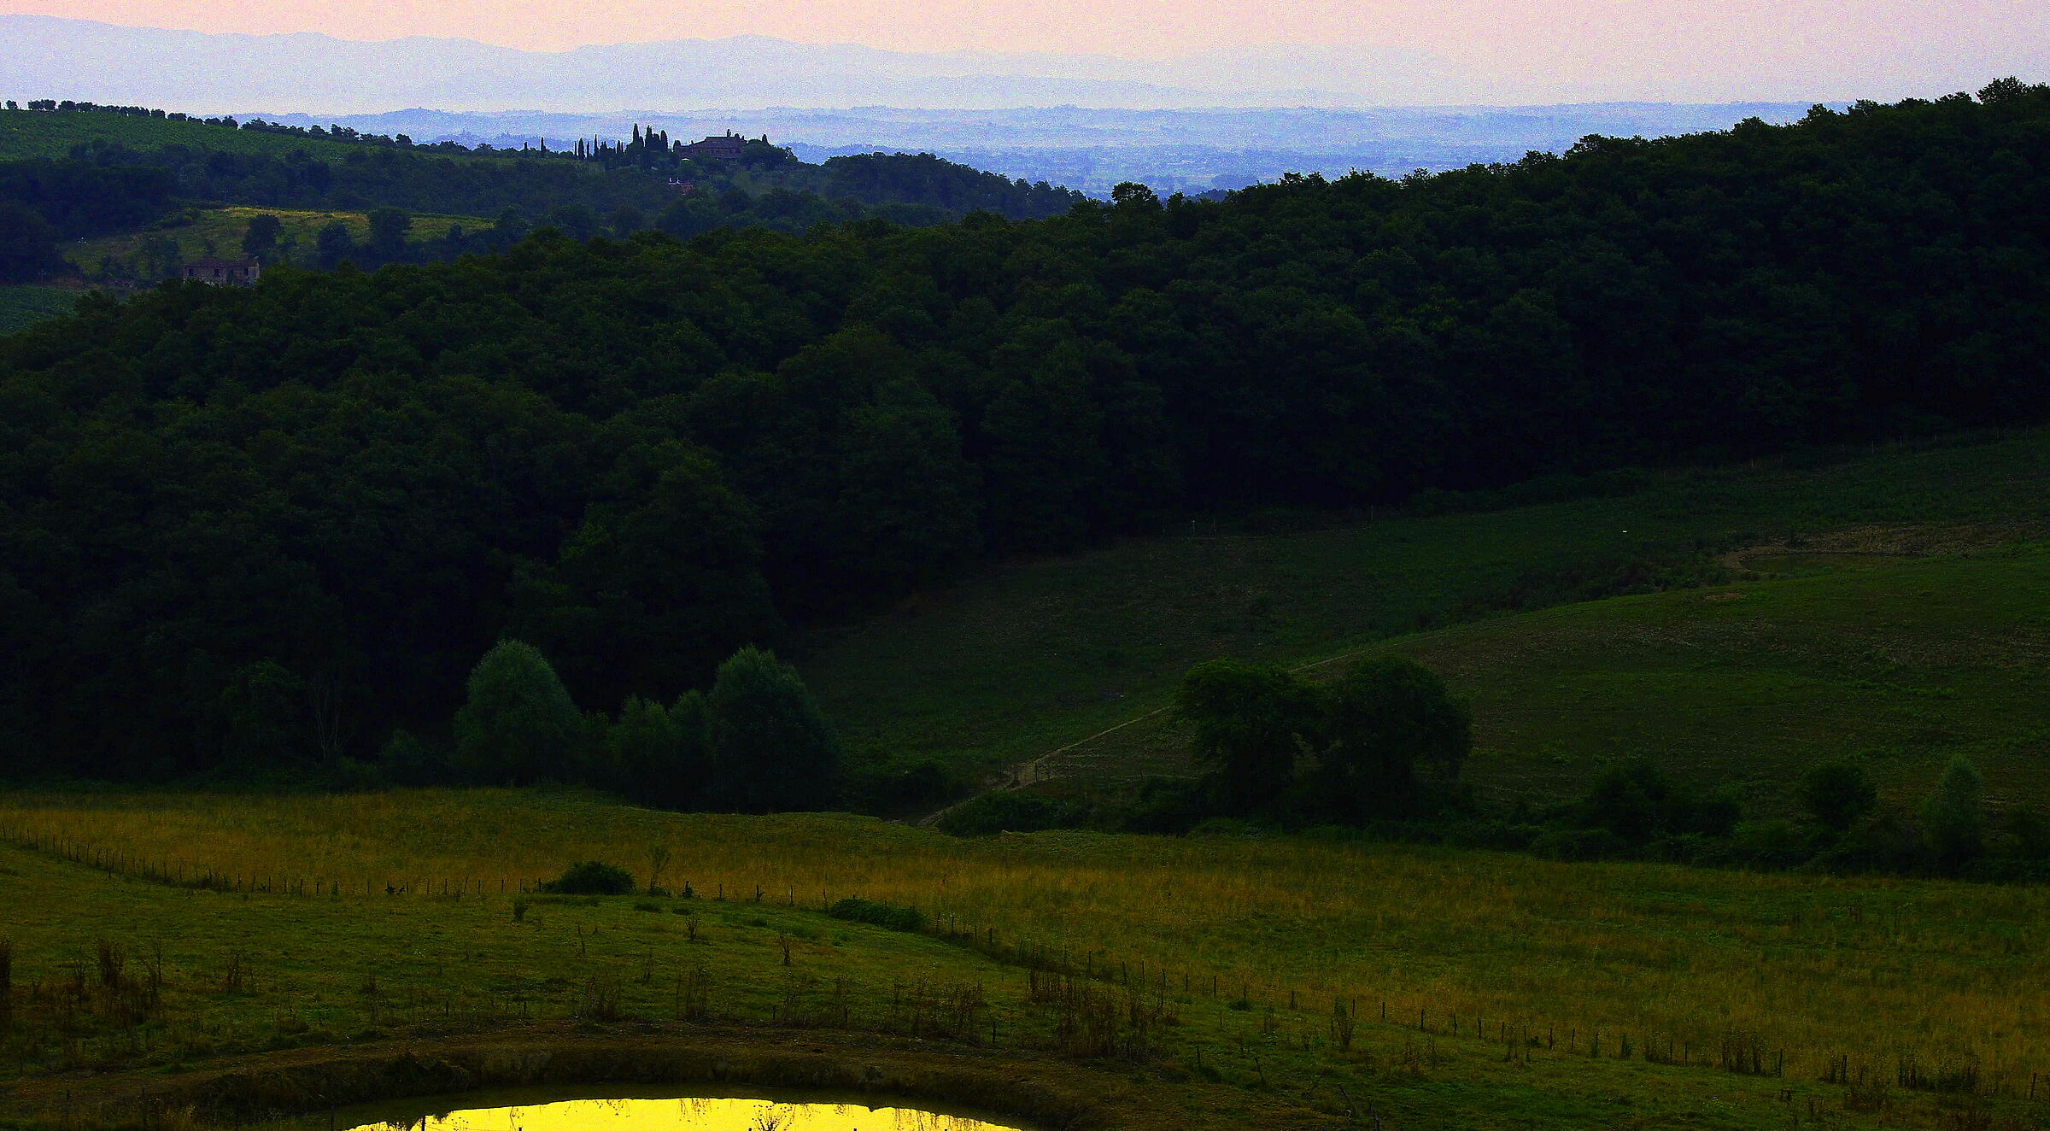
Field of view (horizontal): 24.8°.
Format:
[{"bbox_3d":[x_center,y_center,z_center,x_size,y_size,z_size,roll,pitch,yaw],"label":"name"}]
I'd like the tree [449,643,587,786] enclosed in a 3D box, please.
[{"bbox_3d":[-35.777,10.721,330.000,9.527,10.888,9.051,0,6,0],"label":"tree"}]

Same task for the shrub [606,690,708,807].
[{"bbox_3d":[-25.575,13.016,325.000,7.261,8.489,6.535,0,6,0],"label":"shrub"}]

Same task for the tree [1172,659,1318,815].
[{"bbox_3d":[14.688,11.584,312.000,9.758,10.616,9.270,0,6,0],"label":"tree"}]

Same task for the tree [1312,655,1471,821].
[{"bbox_3d":[24.394,11.563,310.000,10.548,11.081,10.021,0,6,0],"label":"tree"}]

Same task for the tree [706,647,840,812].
[{"bbox_3d":[-17.319,11.386,320.000,9.239,11.658,8.777,0,6,0],"label":"tree"}]

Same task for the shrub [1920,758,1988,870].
[{"bbox_3d":[56.204,15.075,282.000,4.168,6.785,3.959,0,6,0],"label":"shrub"}]

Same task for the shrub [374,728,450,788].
[{"bbox_3d":[-44.090,14.108,335.000,5.181,4.606,4.922,0,6,0],"label":"shrub"}]

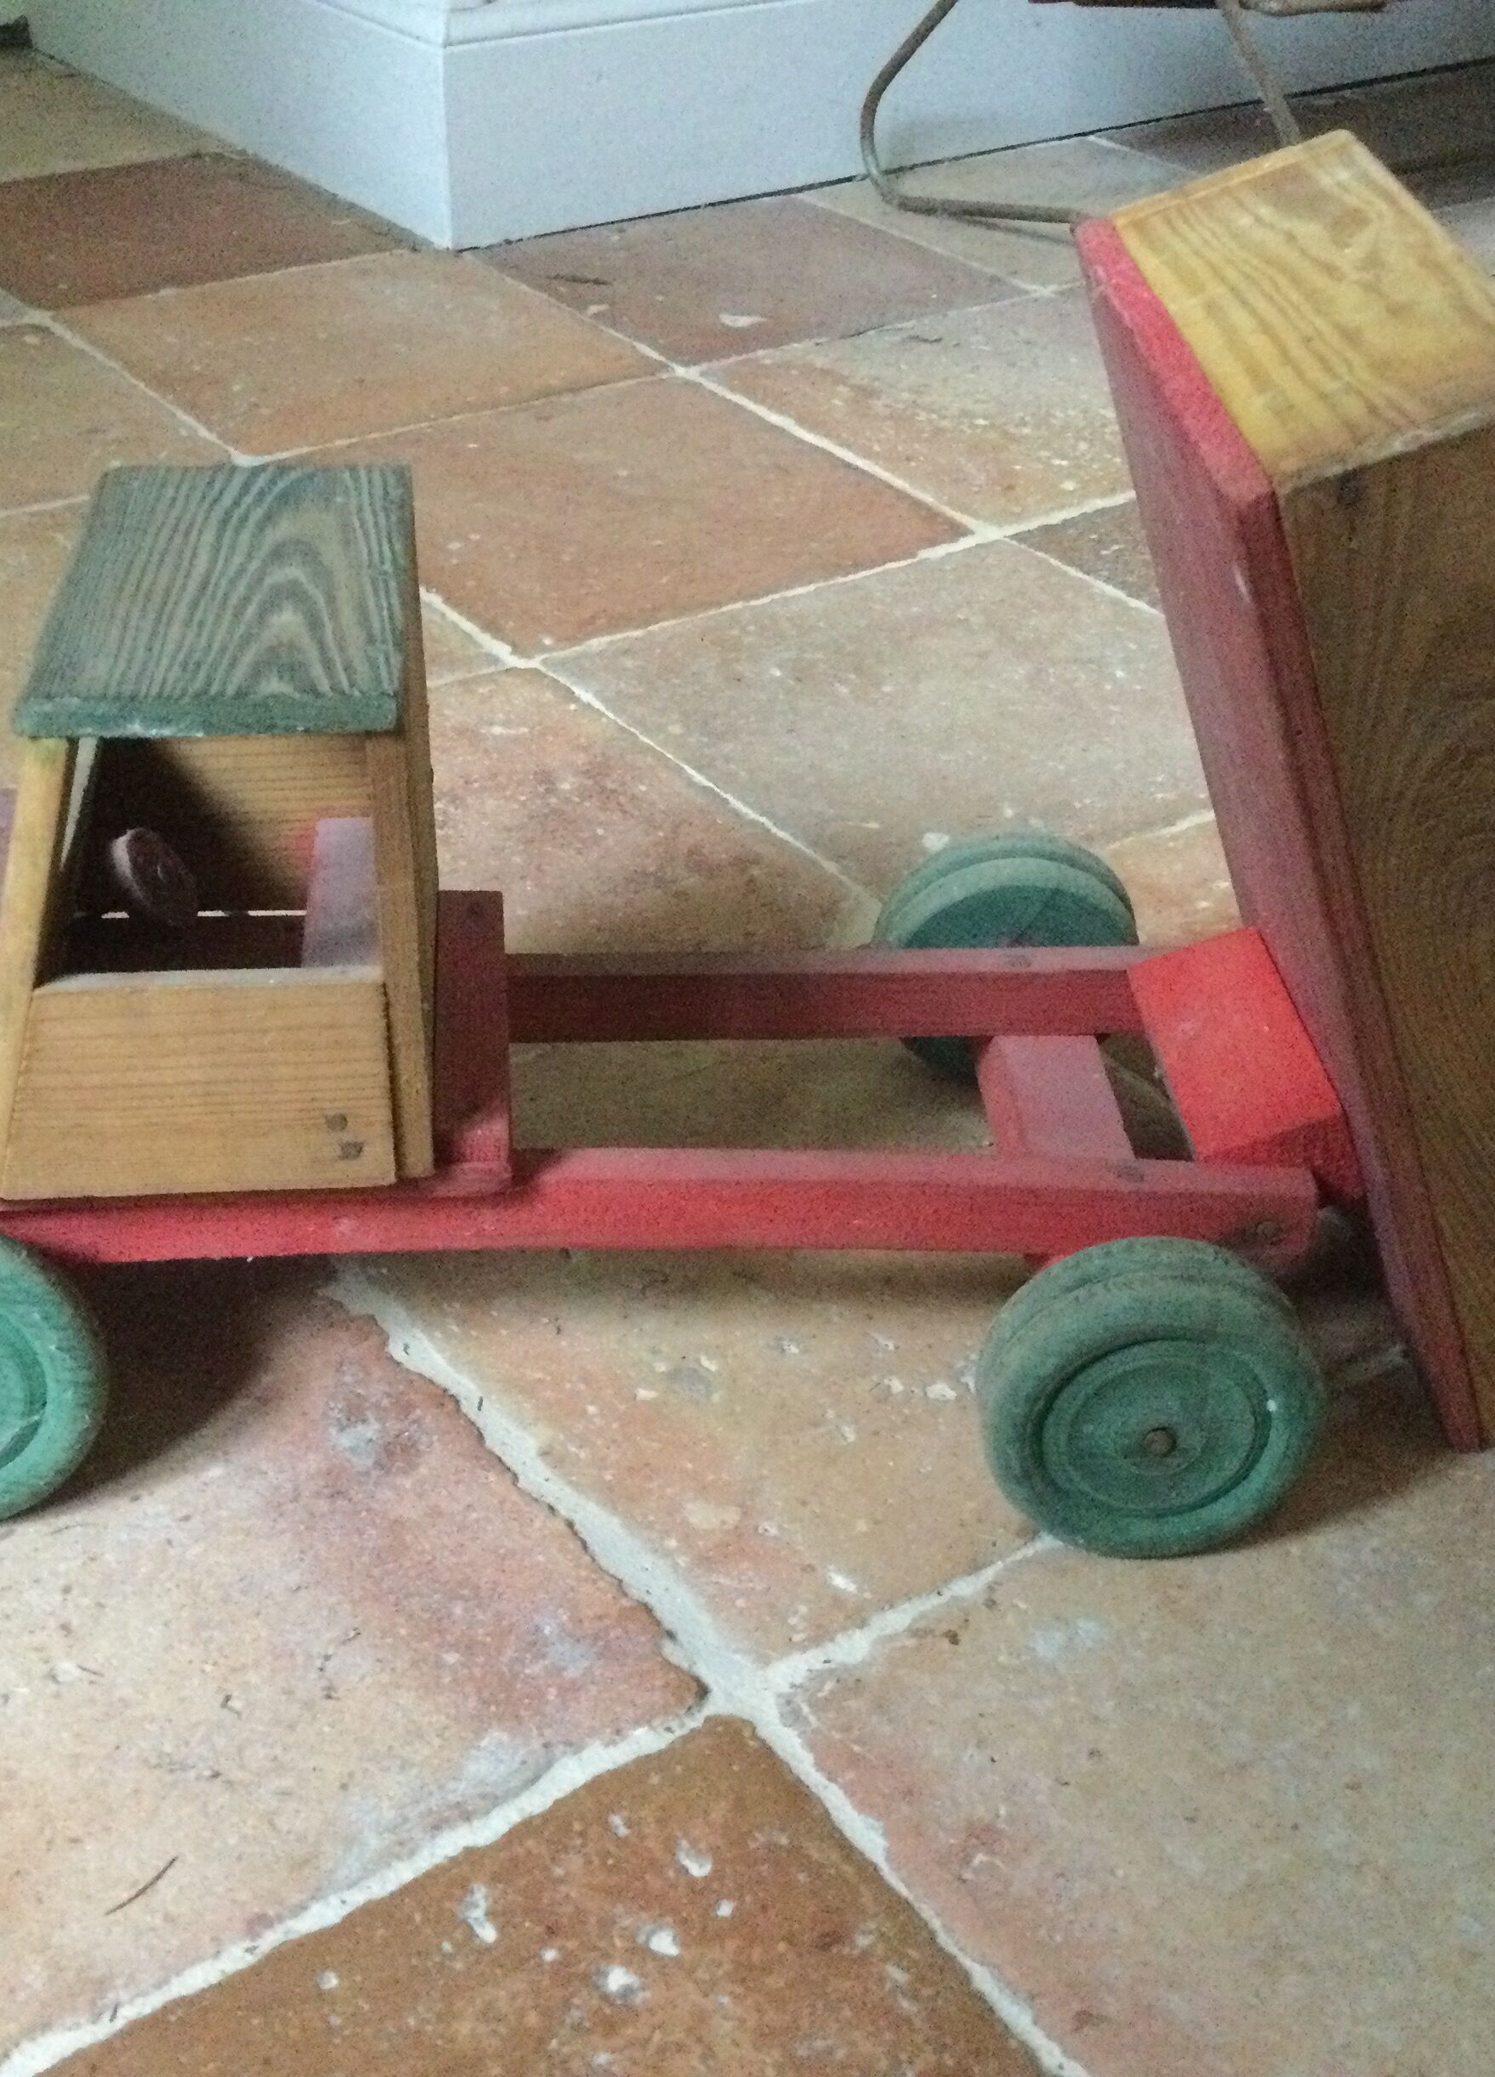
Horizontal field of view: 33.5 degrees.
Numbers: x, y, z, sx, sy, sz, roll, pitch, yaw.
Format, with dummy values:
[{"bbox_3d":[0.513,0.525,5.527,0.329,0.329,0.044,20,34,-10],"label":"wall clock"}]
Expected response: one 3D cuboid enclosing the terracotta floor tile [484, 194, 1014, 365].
[{"bbox_3d":[-0.001,-0.374,1.238,0.206,0.018,0.206,-20,40,-30],"label":"terracotta floor tile"}]

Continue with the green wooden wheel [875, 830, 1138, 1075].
[{"bbox_3d":[0.066,-0.019,0.634,0.066,0.066,0.027,-2,34,-5],"label":"green wooden wheel"}]

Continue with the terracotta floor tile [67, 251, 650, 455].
[{"bbox_3d":[-0.176,-0.308,1.130,0.206,0.018,0.206,-20,40,-30],"label":"terracotta floor tile"}]

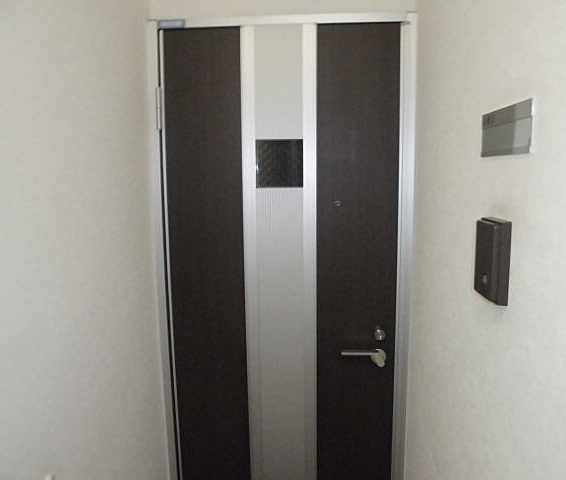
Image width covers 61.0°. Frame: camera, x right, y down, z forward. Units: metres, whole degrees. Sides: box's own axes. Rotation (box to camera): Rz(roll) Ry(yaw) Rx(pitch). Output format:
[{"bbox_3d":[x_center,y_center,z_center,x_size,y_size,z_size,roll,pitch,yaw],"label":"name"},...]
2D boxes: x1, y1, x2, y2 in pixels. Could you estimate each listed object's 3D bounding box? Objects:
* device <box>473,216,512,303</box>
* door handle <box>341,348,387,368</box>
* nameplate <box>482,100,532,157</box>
[{"bbox_3d":[0.376,0.037,0.868,0.026,0.143,0.107,0,8,3],"label":"device"},{"bbox_3d":[0.274,0.405,1.630,0.151,0.056,0.060,0,8,3],"label":"door handle"},{"bbox_3d":[0.385,-0.189,0.841,0.010,0.081,0.212,0,8,3],"label":"nameplate"}]

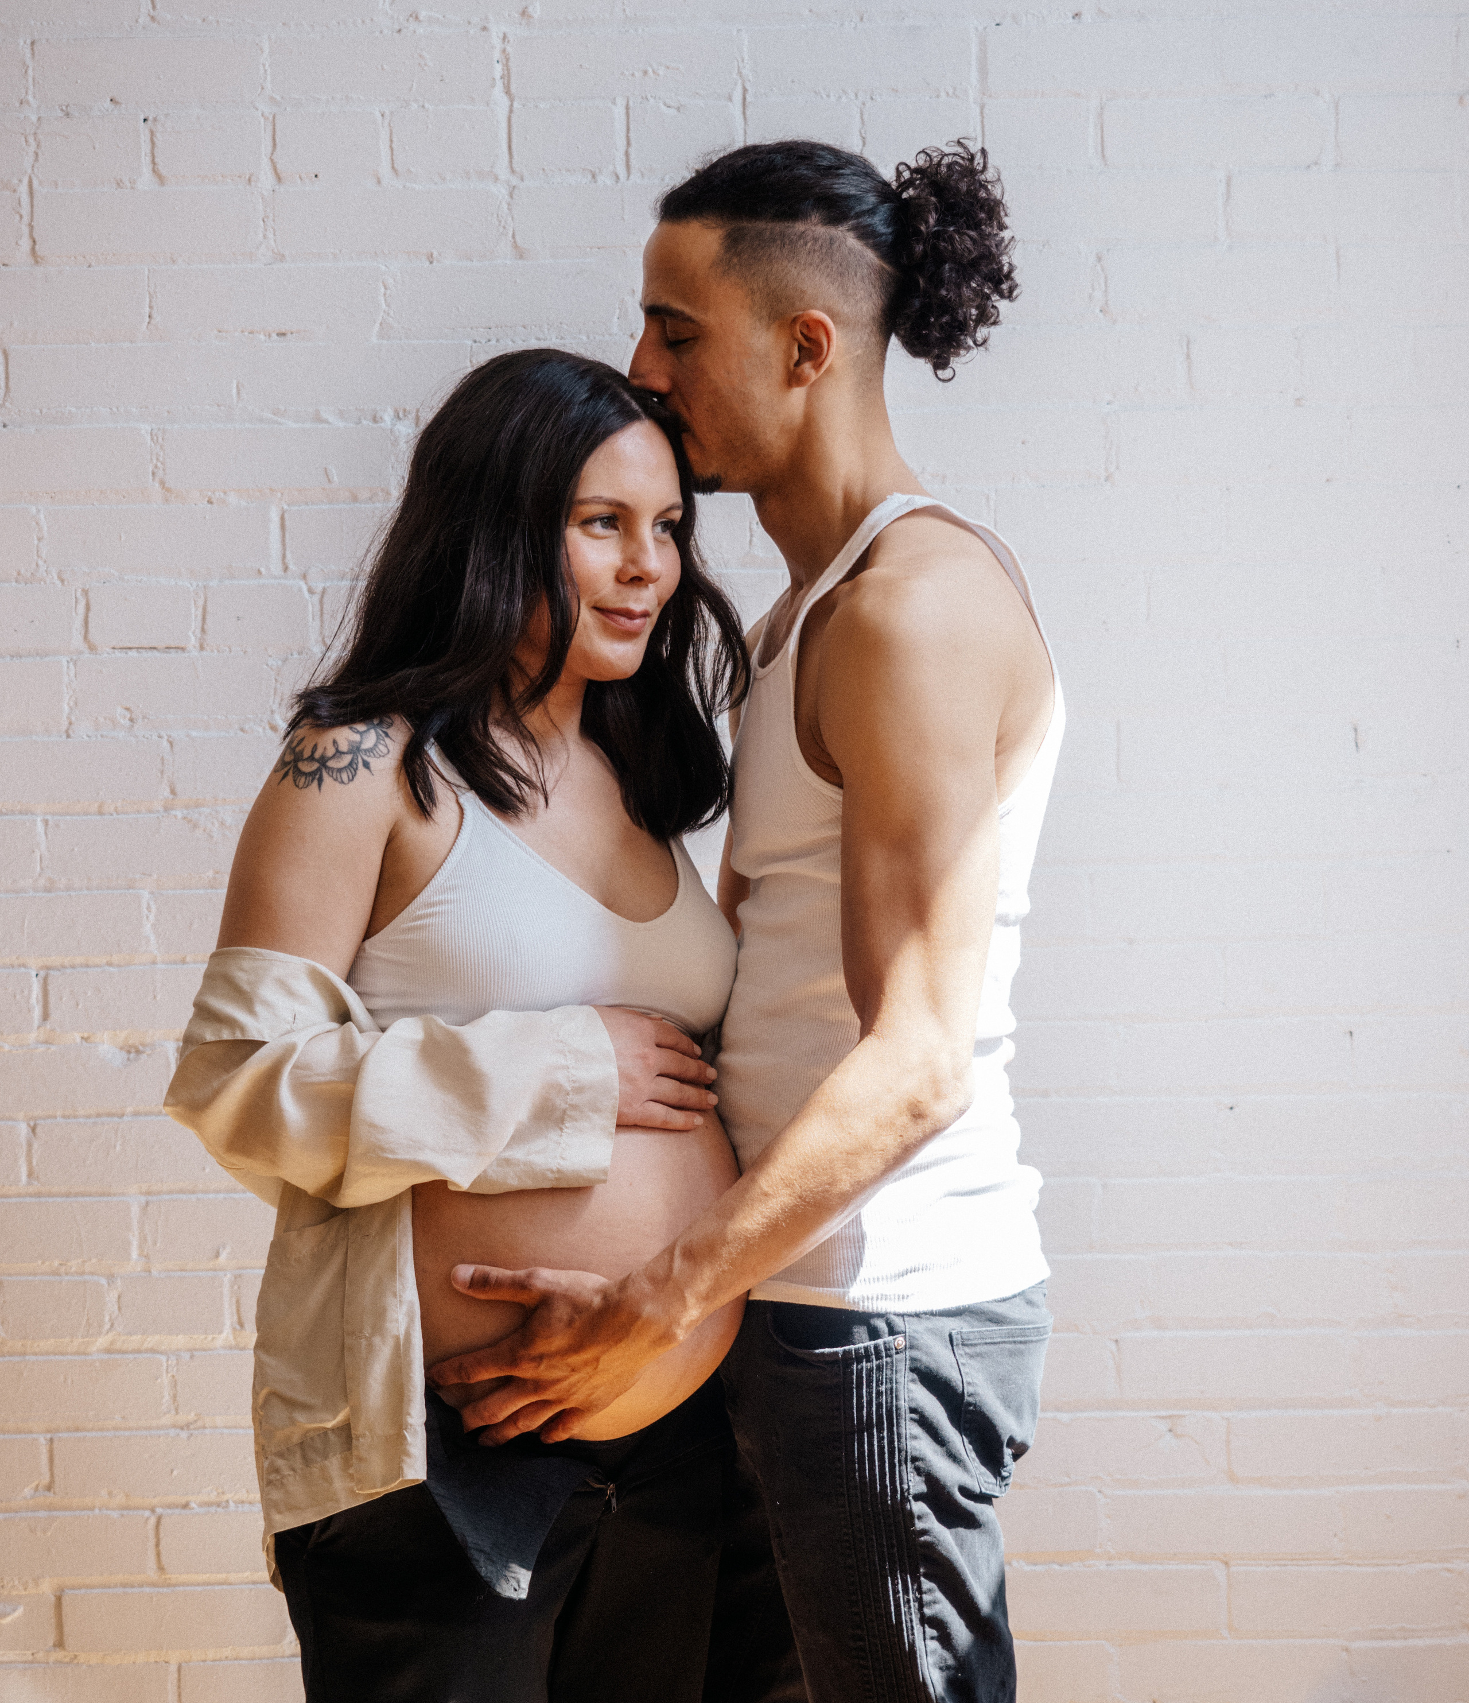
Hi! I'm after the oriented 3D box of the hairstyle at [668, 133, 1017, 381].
[{"bbox_3d":[0.076,-0.434,3.320,0.262,0.178,0.170,0,0,-7],"label":"hairstyle"}]

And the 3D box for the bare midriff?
[{"bbox_3d":[-0.121,0.294,3.220,0.290,0.260,0.230,0,0,-37],"label":"bare midriff"}]

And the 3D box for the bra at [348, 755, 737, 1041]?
[{"bbox_3d":[-0.139,0.028,3.270,0.300,0.220,0.240,0,0,-37],"label":"bra"}]

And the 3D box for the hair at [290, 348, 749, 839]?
[{"bbox_3d":[-0.155,-0.187,3.280,0.300,0.360,0.270,0,0,-43],"label":"hair"}]

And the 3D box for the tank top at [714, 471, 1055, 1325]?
[{"bbox_3d":[0.115,0.038,3.330,0.260,0.600,0.370,0,0,-22],"label":"tank top"}]

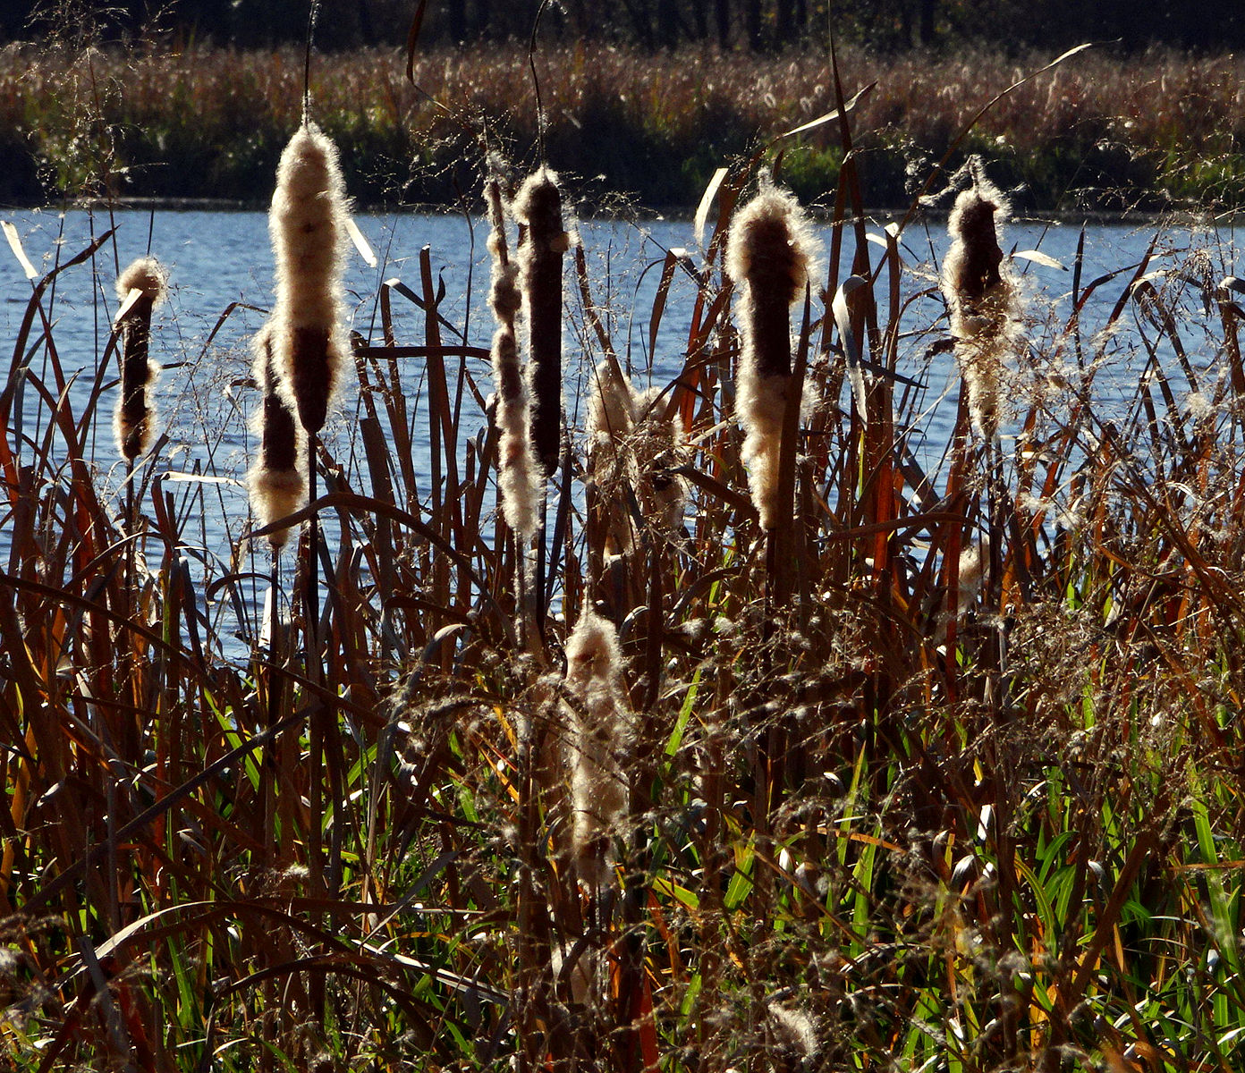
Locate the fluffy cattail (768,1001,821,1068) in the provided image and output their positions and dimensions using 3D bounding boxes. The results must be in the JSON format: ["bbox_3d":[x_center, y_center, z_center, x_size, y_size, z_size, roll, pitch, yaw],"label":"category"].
[{"bbox_3d":[0.103,0.299,6.300,0.032,0.042,0.027,0,3,0],"label":"fluffy cattail"}]

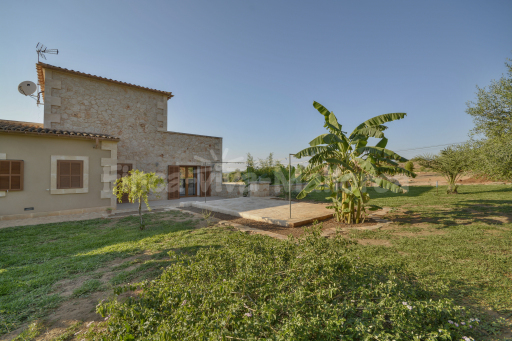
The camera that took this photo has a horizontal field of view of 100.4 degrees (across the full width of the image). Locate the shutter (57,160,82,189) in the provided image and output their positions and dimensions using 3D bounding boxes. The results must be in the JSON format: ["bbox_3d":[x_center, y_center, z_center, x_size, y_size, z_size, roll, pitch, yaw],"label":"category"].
[{"bbox_3d":[-7.600,0.180,8.750,0.830,1.160,0.050,0,-1,-41],"label":"shutter"}]

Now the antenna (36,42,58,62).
[{"bbox_3d":[-10.600,-6.000,10.850,1.100,0.950,0.500,0,-1,-1],"label":"antenna"}]

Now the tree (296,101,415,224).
[{"bbox_3d":[3.450,-0.290,7.400,3.900,4.250,3.600,0,-1,0],"label":"tree"}]

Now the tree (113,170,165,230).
[{"bbox_3d":[-3.740,0.950,6.800,1.500,1.900,1.400,0,-1,0],"label":"tree"}]

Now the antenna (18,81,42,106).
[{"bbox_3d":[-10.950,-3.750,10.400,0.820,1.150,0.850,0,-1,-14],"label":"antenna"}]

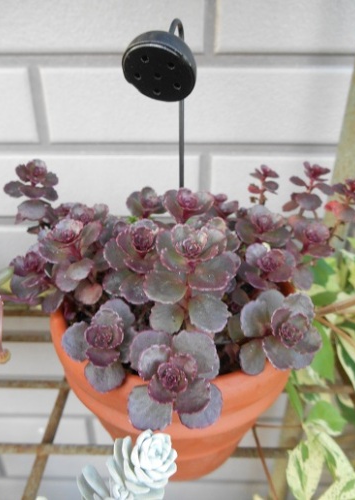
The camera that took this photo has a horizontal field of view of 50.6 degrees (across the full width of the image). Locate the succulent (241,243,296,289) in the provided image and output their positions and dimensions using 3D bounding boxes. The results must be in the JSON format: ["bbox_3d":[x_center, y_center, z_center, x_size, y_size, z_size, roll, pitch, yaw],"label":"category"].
[{"bbox_3d":[0.056,0.009,0.230,0.035,0.023,0.033,0,27,0],"label":"succulent"}]

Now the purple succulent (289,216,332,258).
[{"bbox_3d":[0.087,-0.008,0.246,0.029,0.023,0.028,0,27,0],"label":"purple succulent"}]

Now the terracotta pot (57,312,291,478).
[{"bbox_3d":[0.001,0.082,0.265,0.156,0.119,0.156,0,27,0],"label":"terracotta pot"}]

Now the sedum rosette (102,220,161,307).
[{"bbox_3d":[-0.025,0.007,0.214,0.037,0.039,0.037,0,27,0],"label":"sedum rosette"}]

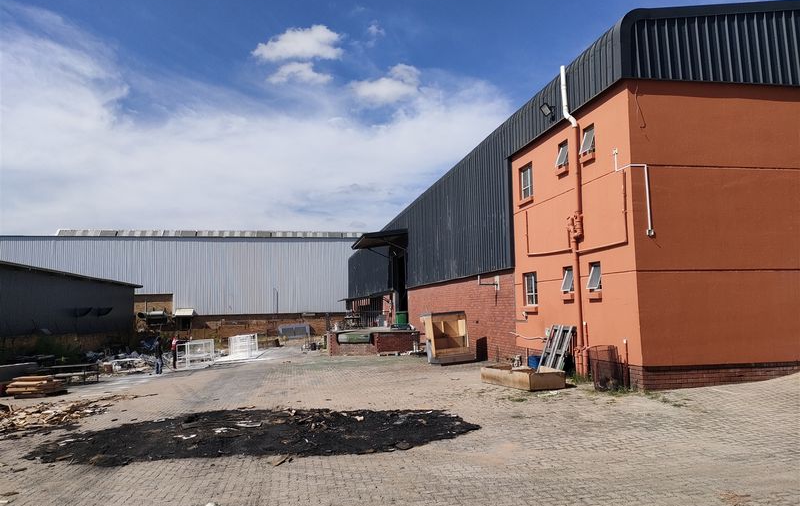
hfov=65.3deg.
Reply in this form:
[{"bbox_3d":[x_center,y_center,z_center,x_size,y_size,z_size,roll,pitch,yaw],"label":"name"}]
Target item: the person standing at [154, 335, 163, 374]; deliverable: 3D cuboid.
[{"bbox_3d":[-10.557,4.484,27.300,0.400,1.680,0.500,0,-5,-12],"label":"person standing"}]

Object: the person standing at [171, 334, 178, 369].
[{"bbox_3d":[-10.709,4.698,29.700,0.400,1.700,0.500,0,-5,-12],"label":"person standing"}]

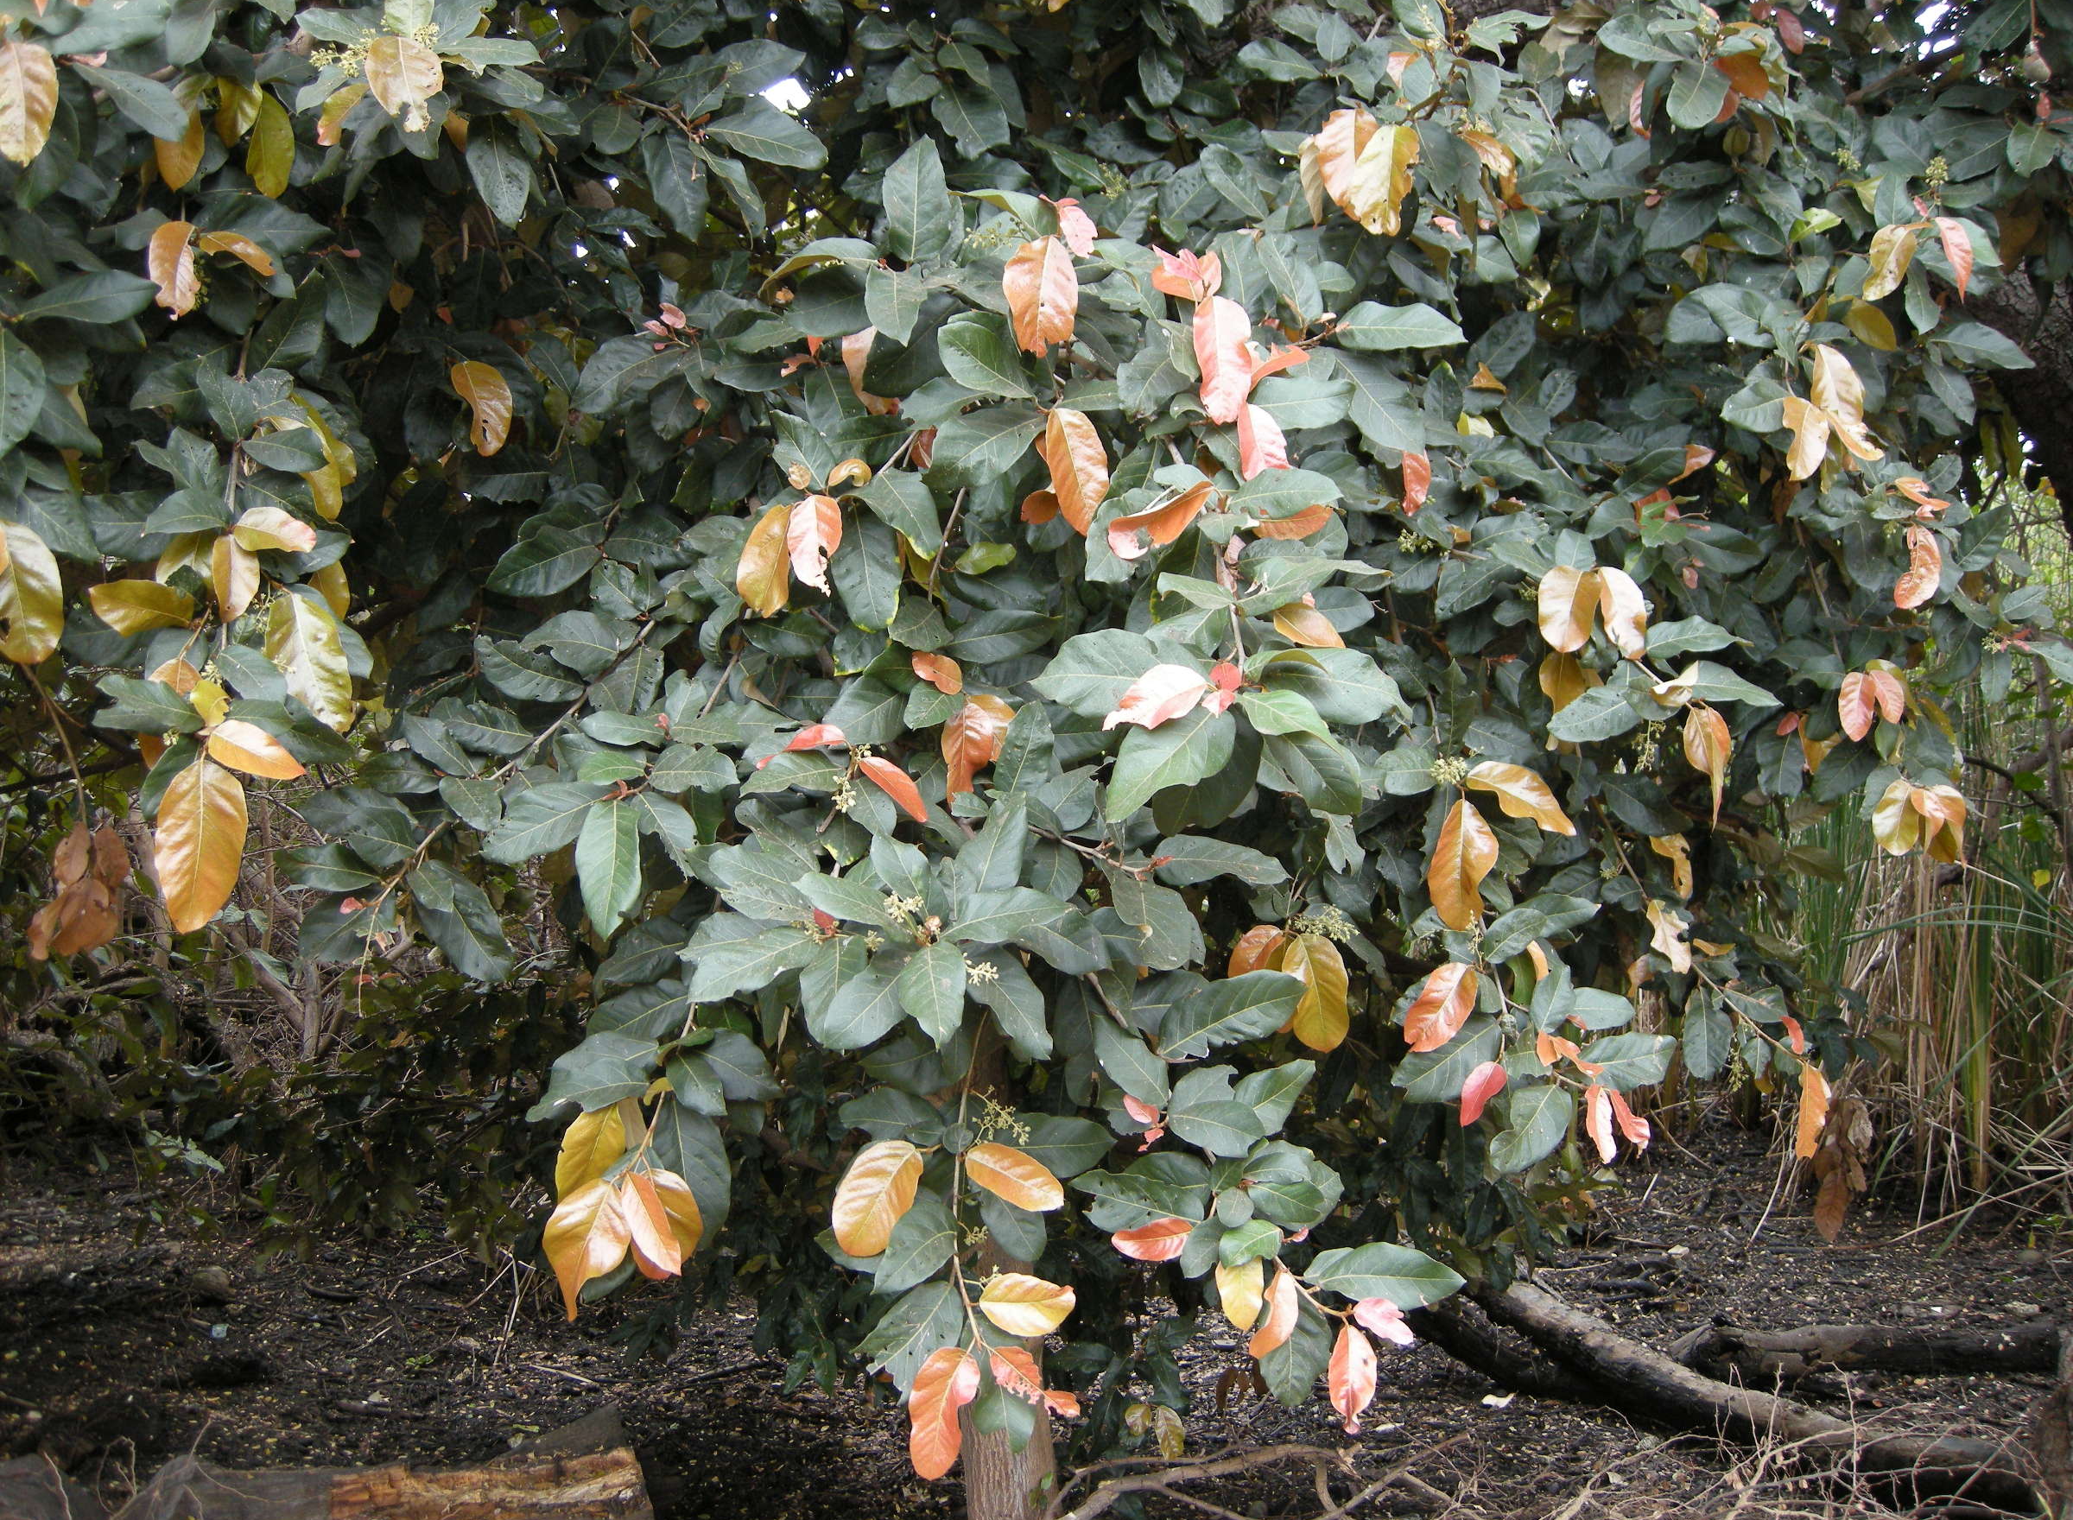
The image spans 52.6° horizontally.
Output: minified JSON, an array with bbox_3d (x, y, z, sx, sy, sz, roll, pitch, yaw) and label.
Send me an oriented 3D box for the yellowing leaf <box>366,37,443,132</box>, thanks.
[{"bbox_3d":[-0.831,-0.886,2.750,0.093,0.131,0.040,-11,-2,-13],"label":"yellowing leaf"}]

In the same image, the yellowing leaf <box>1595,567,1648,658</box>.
[{"bbox_3d":[0.810,-0.204,2.900,0.058,0.138,0.040,-14,-22,26],"label":"yellowing leaf"}]

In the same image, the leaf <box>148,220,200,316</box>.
[{"bbox_3d":[-1.202,-0.690,2.950,0.064,0.139,0.030,5,-10,-23],"label":"leaf"}]

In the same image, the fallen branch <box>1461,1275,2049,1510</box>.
[{"bbox_3d":[1.188,1.098,3.623,1.009,0.180,0.199,5,7,43],"label":"fallen branch"}]

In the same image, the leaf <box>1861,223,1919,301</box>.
[{"bbox_3d":[1.283,-0.748,3.150,0.060,0.134,0.040,22,-2,24],"label":"leaf"}]

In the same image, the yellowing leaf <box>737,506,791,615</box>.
[{"bbox_3d":[-0.350,-0.257,2.700,0.058,0.147,0.040,11,-12,12],"label":"yellowing leaf"}]

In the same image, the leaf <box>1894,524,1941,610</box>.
[{"bbox_3d":[1.261,-0.276,3.000,0.056,0.125,0.035,15,-5,21],"label":"leaf"}]

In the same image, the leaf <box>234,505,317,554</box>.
[{"bbox_3d":[-0.981,-0.297,2.700,0.117,0.052,0.040,21,-35,-6],"label":"leaf"}]

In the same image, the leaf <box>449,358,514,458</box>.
[{"bbox_3d":[-0.796,-0.503,3.000,0.074,0.141,0.035,-16,-2,-12],"label":"leaf"}]

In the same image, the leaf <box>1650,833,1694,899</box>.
[{"bbox_3d":[0.983,0.166,3.250,0.043,0.118,0.030,-28,-30,14],"label":"leaf"}]

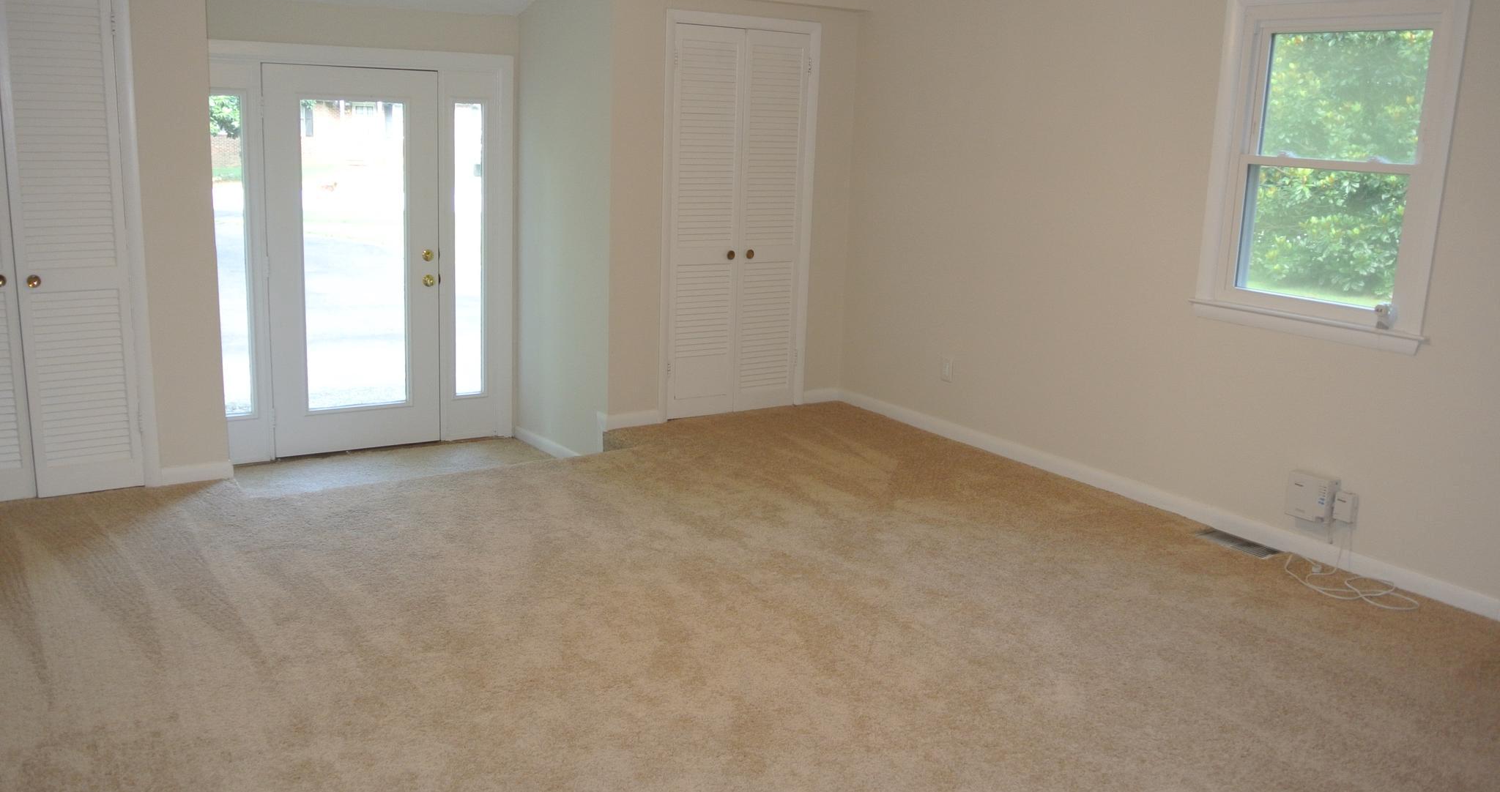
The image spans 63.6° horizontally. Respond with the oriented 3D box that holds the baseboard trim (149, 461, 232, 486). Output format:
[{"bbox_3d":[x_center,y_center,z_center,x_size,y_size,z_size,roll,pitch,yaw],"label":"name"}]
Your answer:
[{"bbox_3d":[-2.315,0.325,5.067,0.310,0.082,0.020,-7,16,-34],"label":"baseboard trim"}]

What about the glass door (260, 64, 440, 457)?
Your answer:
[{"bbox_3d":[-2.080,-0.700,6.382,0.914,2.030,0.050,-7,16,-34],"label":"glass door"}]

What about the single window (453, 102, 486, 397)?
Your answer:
[{"bbox_3d":[-1.572,-0.798,6.723,0.185,1.640,0.045,-7,16,-34],"label":"single window"}]

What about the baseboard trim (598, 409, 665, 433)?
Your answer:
[{"bbox_3d":[-0.602,0.120,6.248,0.325,0.082,0.022,-7,16,-34],"label":"baseboard trim"}]

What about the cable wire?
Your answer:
[{"bbox_3d":[2.182,0.609,4.424,0.290,0.160,0.560,-7,16,-34],"label":"cable wire"}]

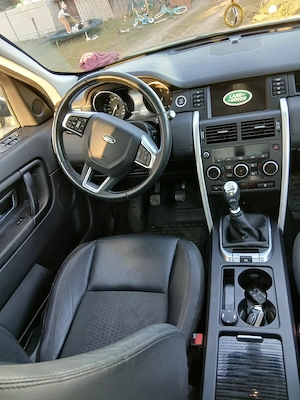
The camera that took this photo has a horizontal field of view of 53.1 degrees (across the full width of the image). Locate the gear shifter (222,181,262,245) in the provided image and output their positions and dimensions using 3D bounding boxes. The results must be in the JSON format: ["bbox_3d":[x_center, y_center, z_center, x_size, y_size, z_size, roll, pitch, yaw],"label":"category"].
[{"bbox_3d":[0.262,0.027,0.837,0.115,0.155,0.105,-2,40,15],"label":"gear shifter"}]

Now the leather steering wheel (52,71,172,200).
[{"bbox_3d":[-0.113,-0.186,0.920,0.377,0.377,0.090,25,21,8],"label":"leather steering wheel"}]

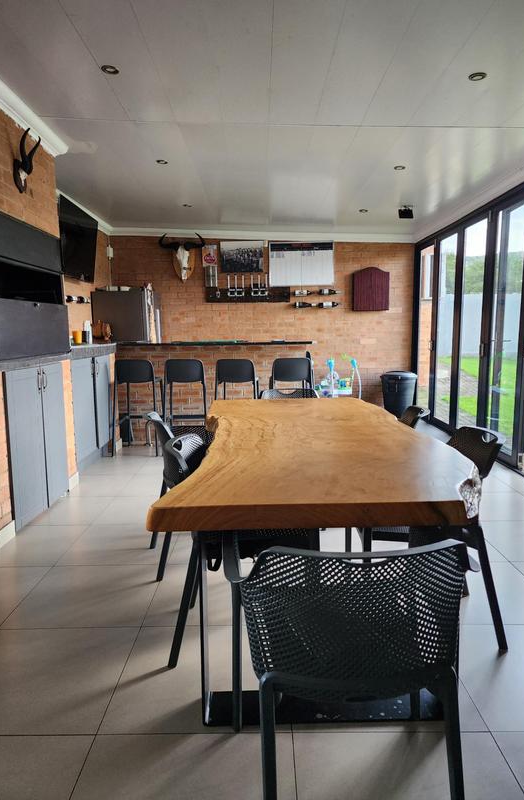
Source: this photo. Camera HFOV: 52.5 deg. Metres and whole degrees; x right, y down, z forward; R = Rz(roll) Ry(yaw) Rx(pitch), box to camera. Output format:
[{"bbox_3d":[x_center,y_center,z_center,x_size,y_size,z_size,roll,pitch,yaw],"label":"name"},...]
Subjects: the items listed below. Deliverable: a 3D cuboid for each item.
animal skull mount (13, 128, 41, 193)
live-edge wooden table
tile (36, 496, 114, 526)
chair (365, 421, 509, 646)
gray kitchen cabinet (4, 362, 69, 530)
[{"bbox_3d":[-1.461,-1.471,3.305,0.145,0.360,0.200,-1,7,0],"label":"animal skull mount"},{"bbox_3d":[0.204,0.516,2.505,1.060,0.768,2.200,-1,7,-1],"label":"live-edge wooden table"},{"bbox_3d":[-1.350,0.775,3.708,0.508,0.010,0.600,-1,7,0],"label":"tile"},{"bbox_3d":[0.672,0.541,2.194,0.570,0.800,0.580,0,7,2],"label":"chair"},{"bbox_3d":[-1.770,0.272,3.649,0.520,1.000,0.900,-1,7,0],"label":"gray kitchen cabinet"}]

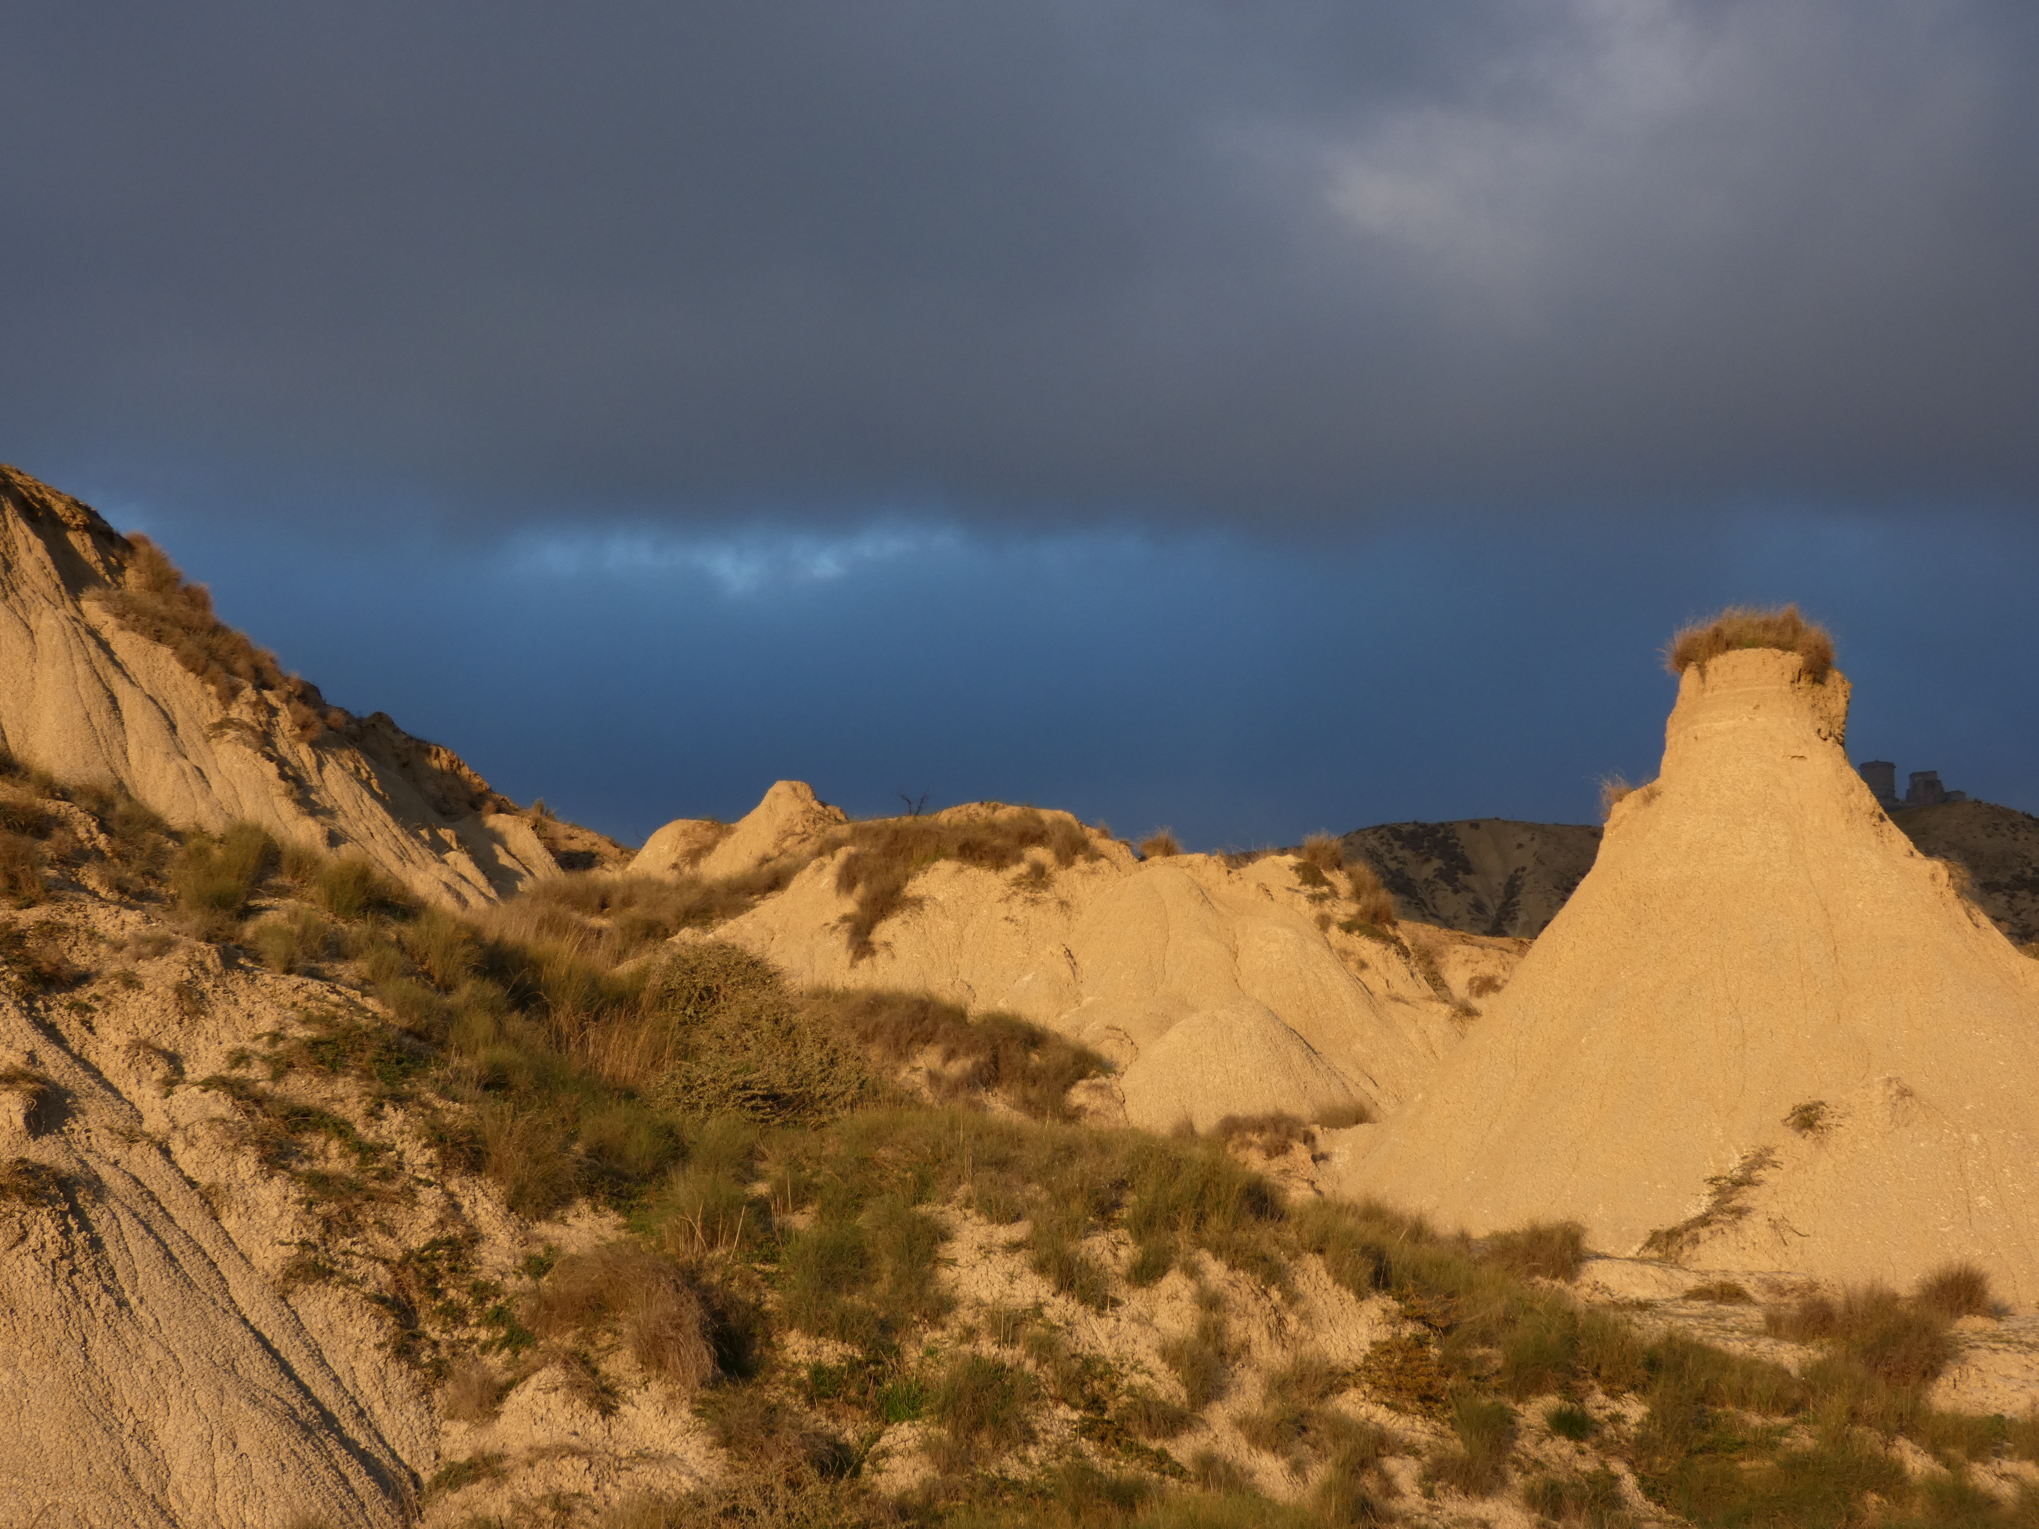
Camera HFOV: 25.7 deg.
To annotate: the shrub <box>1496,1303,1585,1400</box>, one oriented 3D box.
[{"bbox_3d":[3.846,4.327,33.000,0.658,0.705,0.625,0,-2,0],"label":"shrub"}]

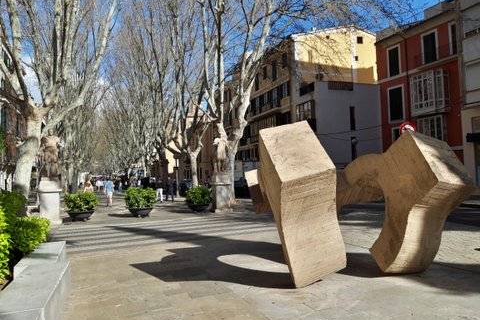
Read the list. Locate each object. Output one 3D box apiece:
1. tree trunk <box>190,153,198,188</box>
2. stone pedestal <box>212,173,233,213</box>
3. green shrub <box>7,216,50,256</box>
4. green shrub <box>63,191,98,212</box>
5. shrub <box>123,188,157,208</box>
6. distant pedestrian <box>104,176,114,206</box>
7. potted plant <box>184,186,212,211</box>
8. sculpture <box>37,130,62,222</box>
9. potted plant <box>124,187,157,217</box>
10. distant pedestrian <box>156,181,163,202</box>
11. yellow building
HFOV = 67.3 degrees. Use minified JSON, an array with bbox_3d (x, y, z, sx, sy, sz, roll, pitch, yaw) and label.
[{"bbox_3d":[-3.536,1.093,28.139,0.500,3.250,0.500,-1,-2,-21],"label":"tree trunk"},{"bbox_3d":[-0.759,1.422,15.626,0.700,1.670,0.700,-1,-2,-21],"label":"stone pedestal"},{"bbox_3d":[-3.773,1.358,6.400,0.700,0.640,0.780,-1,-2,-21],"label":"green shrub"},{"bbox_3d":[-6.310,1.621,14.348,1.230,0.800,1.230,0,-3,-22],"label":"green shrub"},{"bbox_3d":[-4.124,1.545,14.910,1.300,0.860,1.300,0,-3,-22],"label":"shrub"},{"bbox_3d":[-7.533,1.820,20.751,0.520,1.720,0.360,-1,-2,-21],"label":"distant pedestrian"},{"bbox_3d":[-1.905,1.808,16.454,1.240,1.170,1.240,0,-3,-22],"label":"potted plant"},{"bbox_3d":[-7.173,0.635,13.654,0.900,3.450,0.880,0,-3,-22],"label":"sculpture"},{"bbox_3d":[-4.176,1.747,15.174,1.260,1.220,1.260,-1,-2,-21],"label":"potted plant"},{"bbox_3d":[-5.348,2.014,23.901,0.500,1.680,0.420,0,-3,-22],"label":"distant pedestrian"},{"bbox_3d":[8.408,-5.407,49.317,13.000,18.400,17.000,0,-3,-22],"label":"yellow building"}]

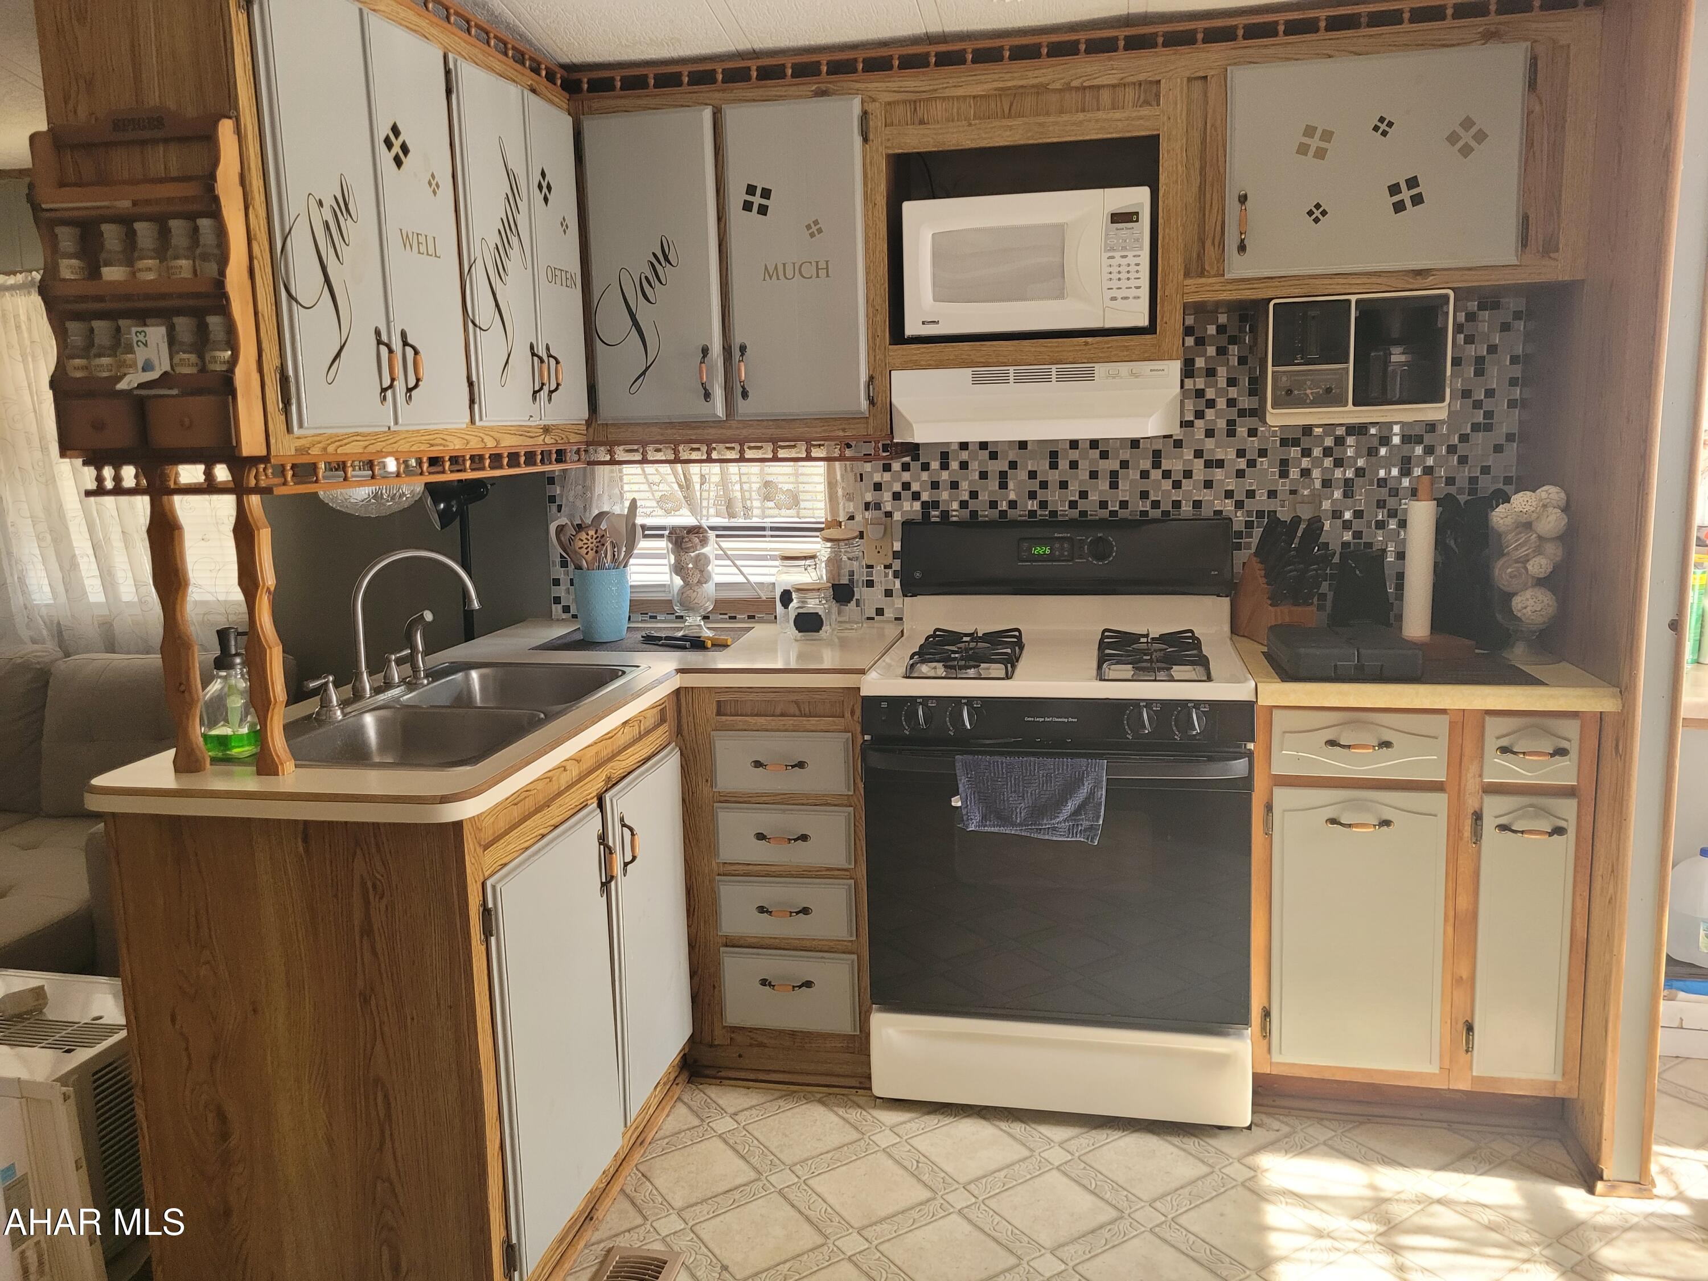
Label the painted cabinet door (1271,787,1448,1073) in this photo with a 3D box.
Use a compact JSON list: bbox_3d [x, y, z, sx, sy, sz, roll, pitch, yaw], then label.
[{"bbox_3d":[0.967,0.557,2.468,0.312,0.557,0.020,0,10,11],"label":"painted cabinet door"}]

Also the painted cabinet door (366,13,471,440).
[{"bbox_3d":[-0.750,-0.703,2.197,0.020,0.660,0.248,0,10,11],"label":"painted cabinet door"}]

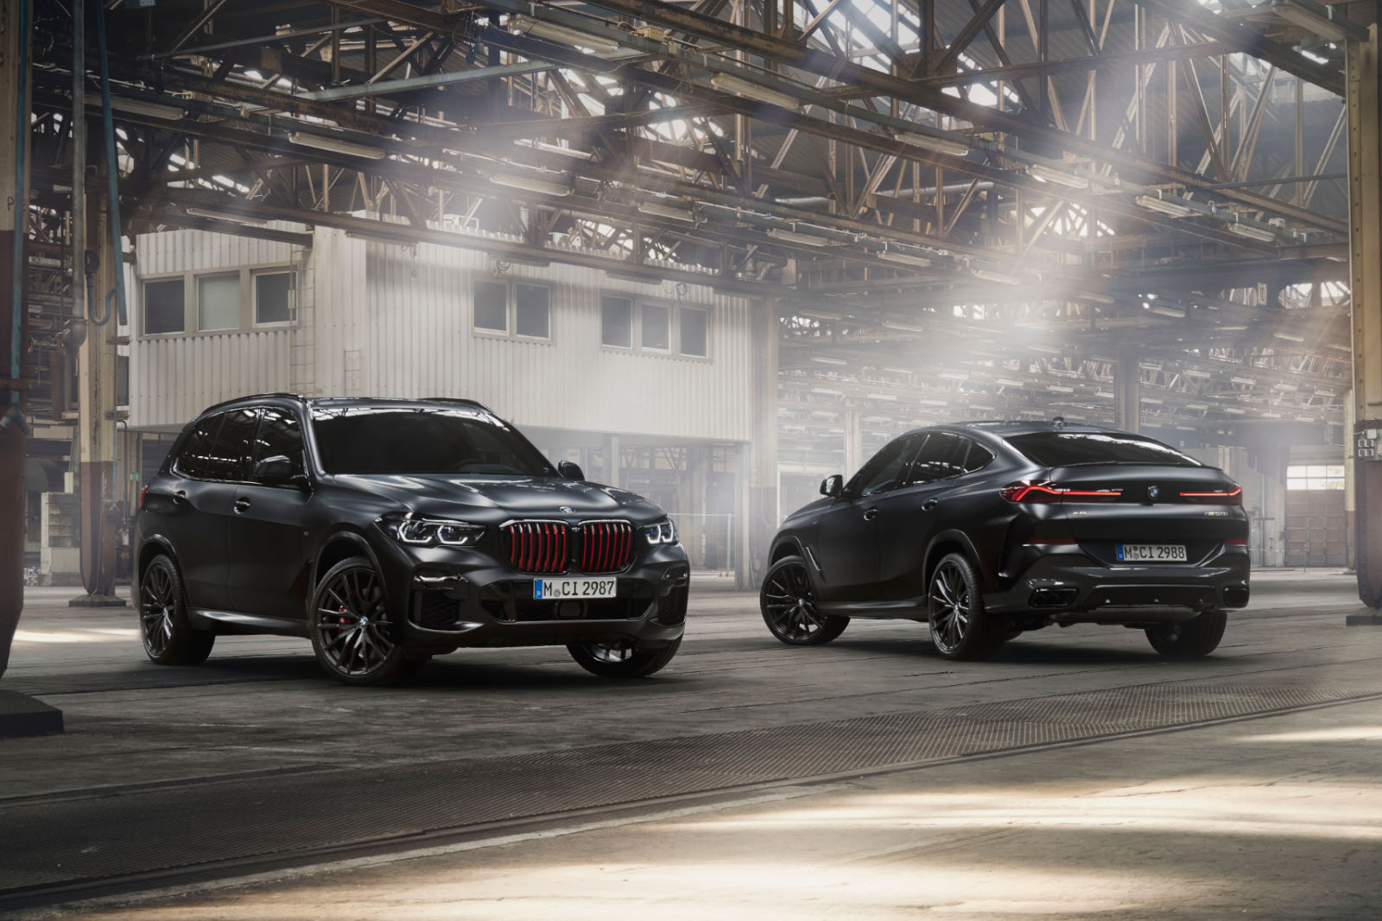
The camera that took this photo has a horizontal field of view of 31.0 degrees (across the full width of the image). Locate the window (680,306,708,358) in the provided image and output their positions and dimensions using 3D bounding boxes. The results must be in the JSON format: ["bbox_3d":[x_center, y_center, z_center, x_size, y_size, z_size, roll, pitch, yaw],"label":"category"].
[{"bbox_3d":[0.030,-2.486,48.593,0.100,0.950,1.010,-1,-2,34],"label":"window"}]

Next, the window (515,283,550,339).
[{"bbox_3d":[-2.833,-2.650,44.288,0.100,0.950,1.029,-1,-2,34],"label":"window"}]

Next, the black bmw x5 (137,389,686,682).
[{"bbox_3d":[-1.969,0.463,15.867,2.050,1.750,4.935,1,-2,-33],"label":"black bmw x5"}]

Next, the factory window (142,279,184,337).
[{"bbox_3d":[-9.128,-2.663,43.347,1.030,0.971,0.100,-1,-2,34],"label":"factory window"}]

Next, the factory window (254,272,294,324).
[{"bbox_3d":[-6.968,-2.689,41.912,1.004,0.887,0.100,-1,-2,34],"label":"factory window"}]

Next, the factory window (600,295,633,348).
[{"bbox_3d":[-1.405,-2.563,46.434,0.100,0.942,1.009,-1,-2,34],"label":"factory window"}]

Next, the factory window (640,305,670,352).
[{"bbox_3d":[-0.697,-2.503,47.499,0.100,0.920,0.983,-1,-2,34],"label":"factory window"}]

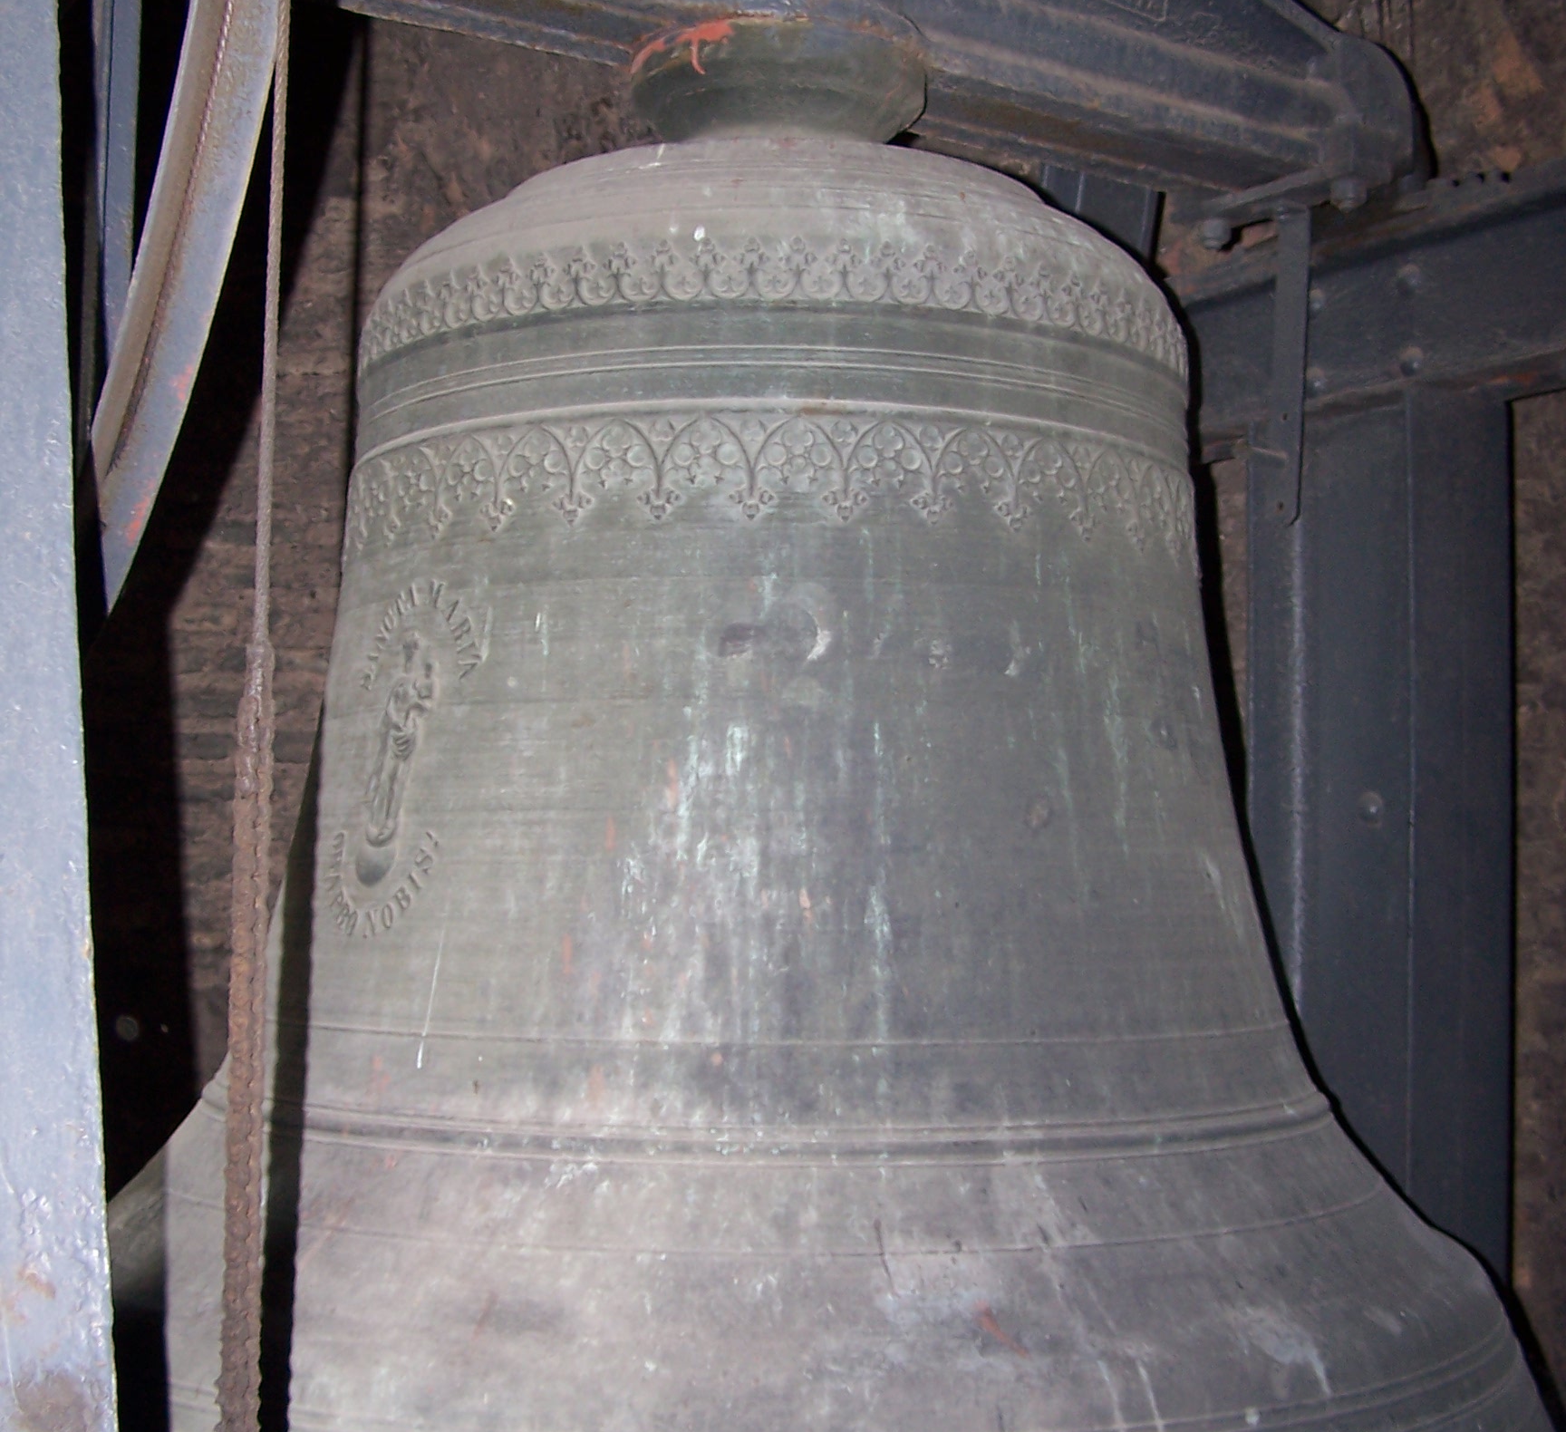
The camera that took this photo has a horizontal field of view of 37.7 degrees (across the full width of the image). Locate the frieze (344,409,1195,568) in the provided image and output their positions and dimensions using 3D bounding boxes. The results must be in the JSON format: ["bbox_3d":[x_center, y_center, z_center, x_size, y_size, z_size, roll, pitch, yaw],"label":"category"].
[{"bbox_3d":[-0.010,-0.166,2.198,0.808,0.091,0.808,0,-5,0],"label":"frieze"}]

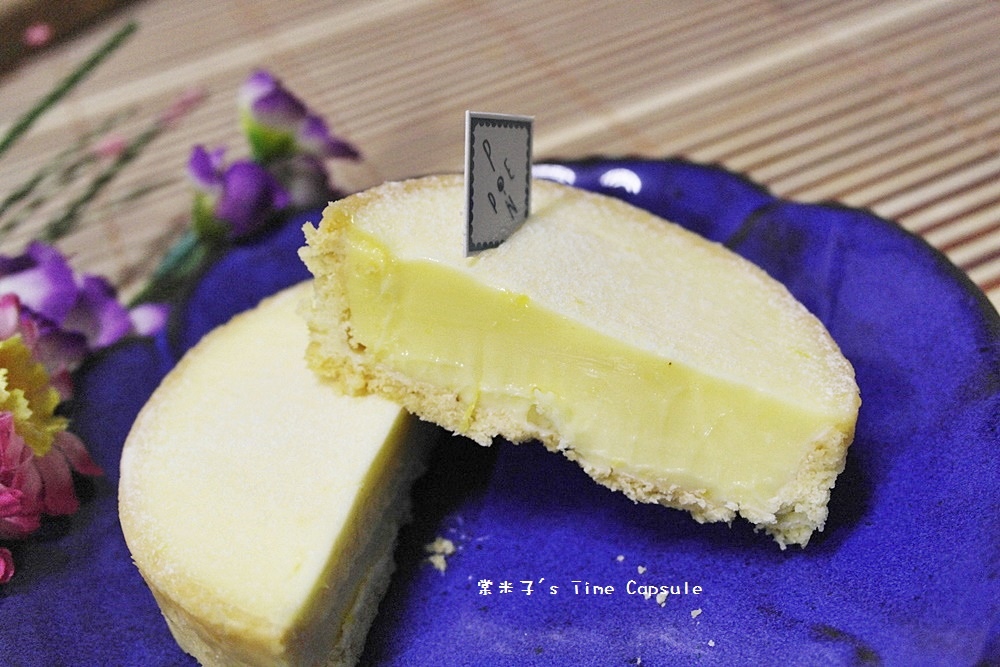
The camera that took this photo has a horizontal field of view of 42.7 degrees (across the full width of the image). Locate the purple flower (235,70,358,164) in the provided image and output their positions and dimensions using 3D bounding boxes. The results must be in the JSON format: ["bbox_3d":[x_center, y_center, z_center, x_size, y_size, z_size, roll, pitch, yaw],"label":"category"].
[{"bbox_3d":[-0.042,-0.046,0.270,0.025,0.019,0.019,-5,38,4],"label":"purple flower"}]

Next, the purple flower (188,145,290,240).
[{"bbox_3d":[-0.051,-0.028,0.250,0.019,0.018,0.018,-5,38,4],"label":"purple flower"}]

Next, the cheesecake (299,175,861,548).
[{"bbox_3d":[0.013,-0.001,0.191,0.077,0.022,0.041,20,31,5],"label":"cheesecake"}]

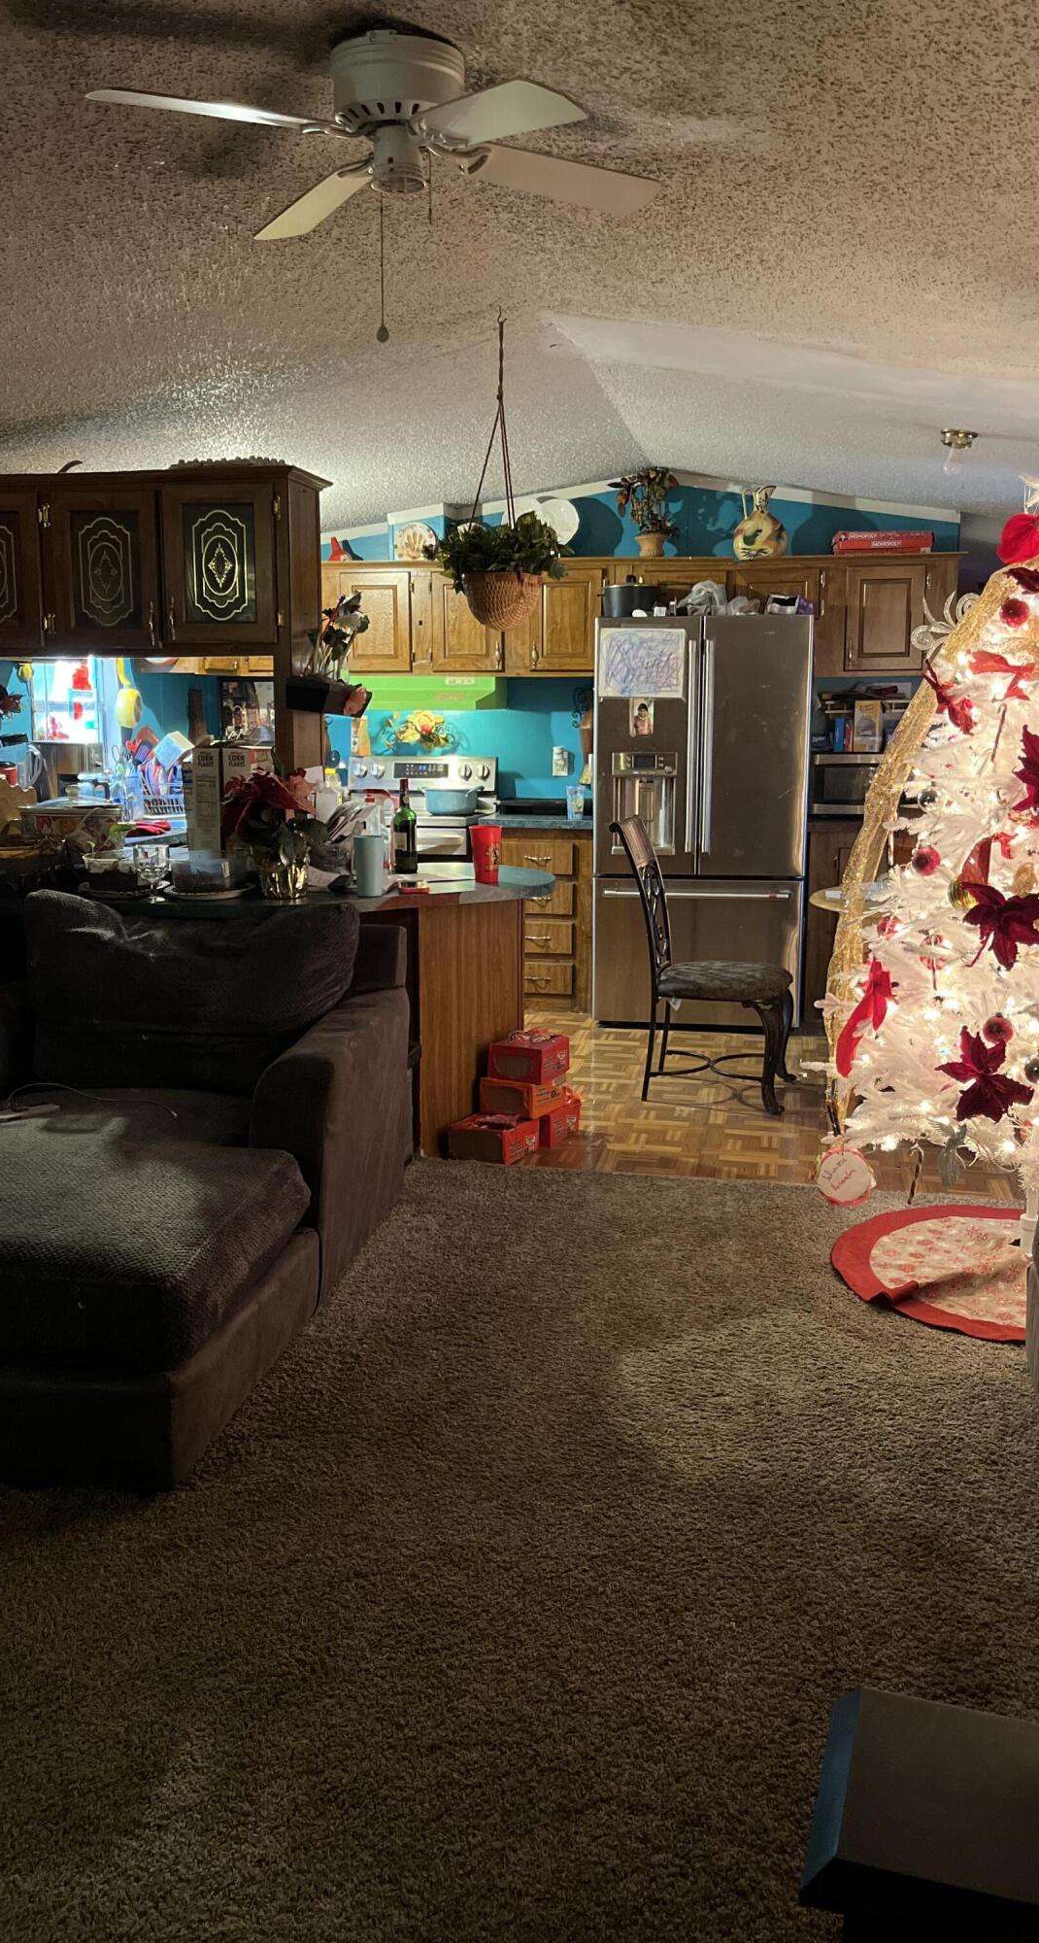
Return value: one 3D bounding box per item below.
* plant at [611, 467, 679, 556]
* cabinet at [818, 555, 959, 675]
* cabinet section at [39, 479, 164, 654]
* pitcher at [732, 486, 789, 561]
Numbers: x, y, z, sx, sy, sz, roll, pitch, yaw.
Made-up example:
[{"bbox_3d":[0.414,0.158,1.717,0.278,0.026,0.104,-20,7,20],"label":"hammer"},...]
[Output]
[{"bbox_3d":[0.580,-2.122,6.743,0.293,0.398,0.270,2,11,10],"label":"plant"},{"bbox_3d":[1.673,-1.611,6.652,0.605,0.520,0.310,2,11,10],"label":"cabinet"},{"bbox_3d":[-1.276,-1.270,4.664,0.389,0.509,0.303,2,10,9],"label":"cabinet section"},{"bbox_3d":[1.062,-1.968,6.426,0.238,0.309,0.220,2,11,10],"label":"pitcher"}]

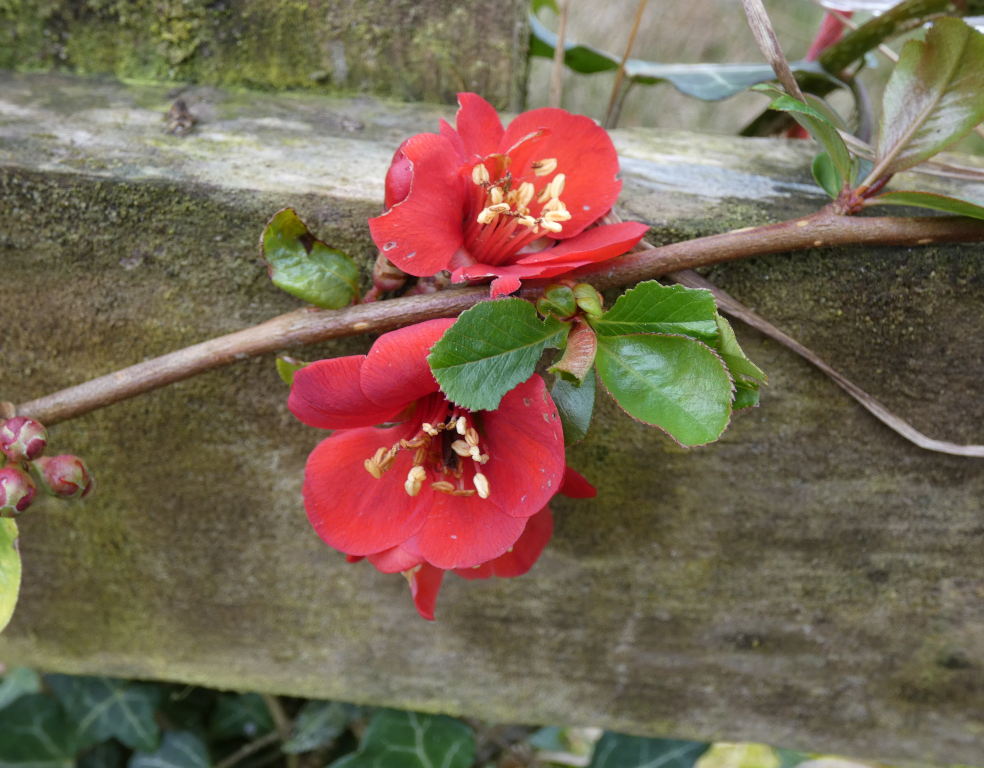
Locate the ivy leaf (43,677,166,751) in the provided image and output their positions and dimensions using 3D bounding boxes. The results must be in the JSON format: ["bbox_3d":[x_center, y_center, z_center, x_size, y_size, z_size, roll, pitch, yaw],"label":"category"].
[{"bbox_3d":[-0.107,0.092,0.320,0.033,0.012,0.025,6,57,4],"label":"ivy leaf"}]

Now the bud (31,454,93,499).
[{"bbox_3d":[-0.082,0.018,0.220,0.011,0.008,0.008,31,2,27],"label":"bud"}]

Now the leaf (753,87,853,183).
[{"bbox_3d":[0.053,-0.042,0.195,0.022,0.011,0.010,47,19,10],"label":"leaf"}]

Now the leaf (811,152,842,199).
[{"bbox_3d":[0.056,-0.035,0.192,0.006,0.009,0.004,-7,19,18],"label":"leaf"}]

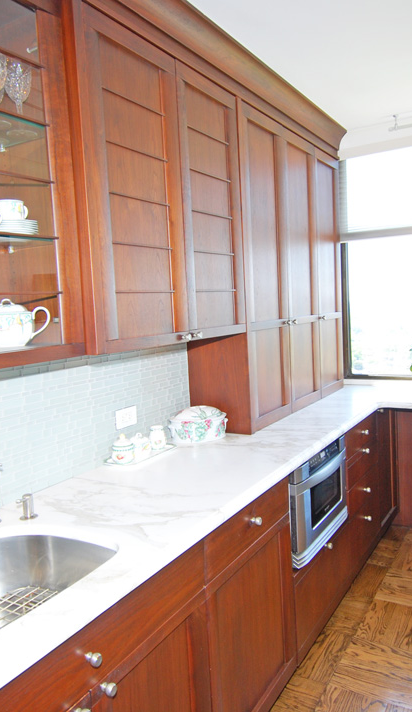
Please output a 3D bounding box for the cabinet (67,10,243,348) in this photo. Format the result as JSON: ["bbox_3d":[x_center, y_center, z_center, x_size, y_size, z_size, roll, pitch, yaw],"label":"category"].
[{"bbox_3d":[-0.218,-0.537,1.944,0.305,0.970,0.915,1,6,32],"label":"cabinet"}]

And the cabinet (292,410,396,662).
[{"bbox_3d":[0.520,0.717,2.853,0.610,0.800,1.710,1,6,32],"label":"cabinet"}]

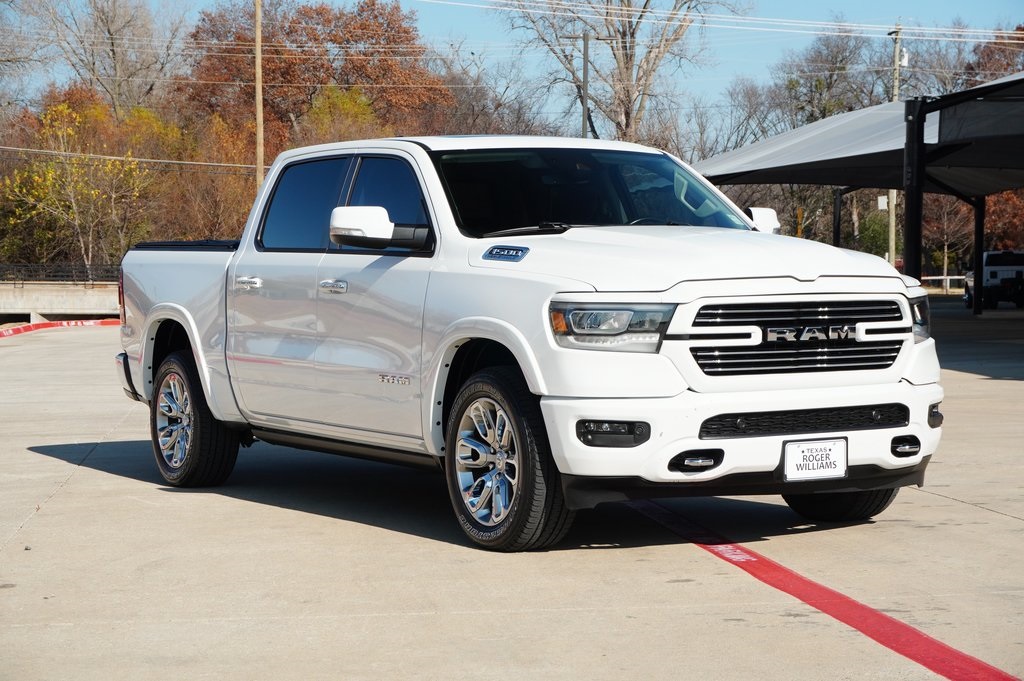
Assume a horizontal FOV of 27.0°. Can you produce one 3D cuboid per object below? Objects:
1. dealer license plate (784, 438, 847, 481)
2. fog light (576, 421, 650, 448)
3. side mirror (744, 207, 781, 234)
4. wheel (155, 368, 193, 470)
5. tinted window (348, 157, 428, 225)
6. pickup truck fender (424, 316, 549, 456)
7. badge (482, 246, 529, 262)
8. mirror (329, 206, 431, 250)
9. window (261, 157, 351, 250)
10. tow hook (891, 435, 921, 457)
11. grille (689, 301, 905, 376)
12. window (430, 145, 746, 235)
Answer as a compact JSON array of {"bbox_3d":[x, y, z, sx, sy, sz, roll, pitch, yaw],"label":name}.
[{"bbox_3d":[1.235,0.484,8.639,0.312,0.160,0.015,-2,3,-30],"label":"dealer license plate"},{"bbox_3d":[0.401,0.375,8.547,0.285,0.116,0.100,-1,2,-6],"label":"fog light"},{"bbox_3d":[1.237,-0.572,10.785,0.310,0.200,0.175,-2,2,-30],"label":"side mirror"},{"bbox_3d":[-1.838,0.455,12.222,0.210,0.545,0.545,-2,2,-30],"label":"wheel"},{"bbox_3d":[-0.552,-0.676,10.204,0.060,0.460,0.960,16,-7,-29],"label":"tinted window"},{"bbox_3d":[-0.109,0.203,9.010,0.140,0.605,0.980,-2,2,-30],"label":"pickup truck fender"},{"bbox_3d":[-0.032,-0.371,9.154,0.018,0.073,0.335,28,-11,-32],"label":"badge"},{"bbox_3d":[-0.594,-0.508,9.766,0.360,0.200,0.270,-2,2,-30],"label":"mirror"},{"bbox_3d":[-1.068,-0.684,10.861,0.045,0.475,0.830,19,-8,-29],"label":"window"},{"bbox_3d":[1.656,0.445,8.980,0.195,0.092,0.080,-2,2,-41],"label":"tow hook"},{"bbox_3d":[1.209,-0.013,8.797,1.120,0.305,0.140,-2,2,-30],"label":"grille"},{"bbox_3d":[0.386,-0.711,10.180,1.560,0.130,0.780,-2,39,-30],"label":"window"}]

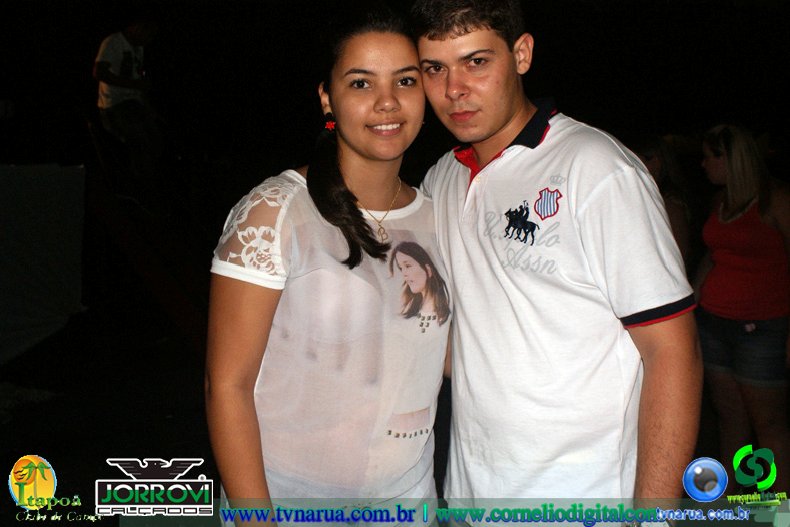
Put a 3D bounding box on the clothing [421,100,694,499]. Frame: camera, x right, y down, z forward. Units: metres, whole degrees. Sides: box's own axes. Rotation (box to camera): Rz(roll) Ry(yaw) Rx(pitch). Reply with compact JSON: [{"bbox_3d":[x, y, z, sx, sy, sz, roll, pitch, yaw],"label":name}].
[{"bbox_3d":[0.225,0.095,1.290,0.500,0.700,0.310,1,6,31],"label":"clothing"}]

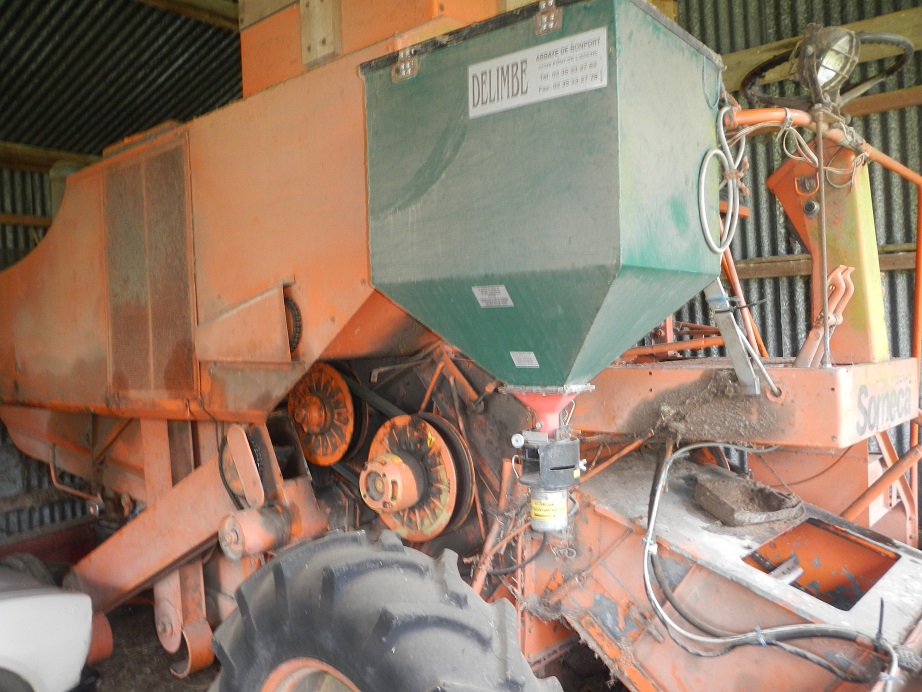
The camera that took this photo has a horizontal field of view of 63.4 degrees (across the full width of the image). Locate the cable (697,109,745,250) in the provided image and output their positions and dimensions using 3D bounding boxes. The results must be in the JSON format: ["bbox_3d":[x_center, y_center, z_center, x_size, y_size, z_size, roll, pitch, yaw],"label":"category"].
[{"bbox_3d":[0.641,-0.408,1.830,0.170,0.360,0.070,-3,2,-39],"label":"cable"}]

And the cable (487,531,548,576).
[{"bbox_3d":[0.141,0.517,1.860,0.155,0.108,0.050,-1,2,21],"label":"cable"}]

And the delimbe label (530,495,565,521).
[{"bbox_3d":[0.206,0.393,1.784,0.085,0.053,0.032,-1,1,14],"label":"delimbe label"}]

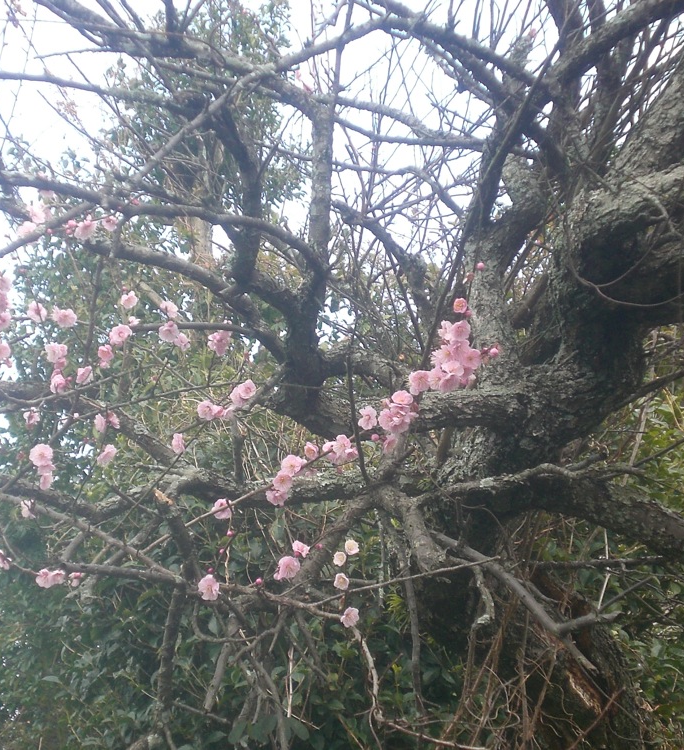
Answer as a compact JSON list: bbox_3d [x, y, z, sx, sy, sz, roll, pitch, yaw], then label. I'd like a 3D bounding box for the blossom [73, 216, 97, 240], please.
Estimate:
[{"bbox_3d":[-0.354,-0.201,2.500,0.032,0.032,0.024,7,26,-30],"label":"blossom"}]

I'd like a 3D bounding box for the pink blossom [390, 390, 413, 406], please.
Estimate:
[{"bbox_3d":[0.071,0.027,2.150,0.026,0.026,0.017,0,-49,0],"label":"pink blossom"}]

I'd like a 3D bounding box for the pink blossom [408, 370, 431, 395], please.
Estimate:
[{"bbox_3d":[0.103,0.010,2.420,0.028,0.031,0.022,-1,6,6],"label":"pink blossom"}]

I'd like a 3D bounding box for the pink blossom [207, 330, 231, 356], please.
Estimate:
[{"bbox_3d":[-0.144,-0.037,2.120,0.026,0.029,0.022,-4,5,18],"label":"pink blossom"}]

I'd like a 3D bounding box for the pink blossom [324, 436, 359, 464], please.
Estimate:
[{"bbox_3d":[-0.002,0.096,2.350,0.045,0.037,0.030,1,8,-6],"label":"pink blossom"}]

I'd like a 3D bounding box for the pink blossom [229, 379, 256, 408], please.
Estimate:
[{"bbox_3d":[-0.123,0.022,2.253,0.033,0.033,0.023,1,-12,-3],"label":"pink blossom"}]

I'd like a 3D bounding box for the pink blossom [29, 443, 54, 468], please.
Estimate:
[{"bbox_3d":[-0.344,0.091,2.080,0.026,0.027,0.017,1,1,-3],"label":"pink blossom"}]

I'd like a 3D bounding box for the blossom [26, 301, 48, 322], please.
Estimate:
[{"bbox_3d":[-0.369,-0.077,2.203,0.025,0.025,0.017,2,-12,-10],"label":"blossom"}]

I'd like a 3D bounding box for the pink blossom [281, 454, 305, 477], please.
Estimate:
[{"bbox_3d":[-0.059,0.107,2.150,0.025,0.025,0.016,1,0,-3],"label":"pink blossom"}]

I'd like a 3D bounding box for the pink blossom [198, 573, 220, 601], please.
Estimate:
[{"bbox_3d":[-0.154,0.247,2.120,0.025,0.029,0.017,1,11,-3],"label":"pink blossom"}]

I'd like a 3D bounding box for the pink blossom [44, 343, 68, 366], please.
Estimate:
[{"bbox_3d":[-0.392,-0.028,2.500,0.032,0.032,0.024,-5,9,23],"label":"pink blossom"}]

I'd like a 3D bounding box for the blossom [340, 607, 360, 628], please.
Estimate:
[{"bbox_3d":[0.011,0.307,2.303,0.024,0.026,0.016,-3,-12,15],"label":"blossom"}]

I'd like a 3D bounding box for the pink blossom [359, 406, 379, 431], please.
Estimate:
[{"bbox_3d":[0.031,0.051,2.150,0.024,0.028,0.016,0,0,0],"label":"pink blossom"}]

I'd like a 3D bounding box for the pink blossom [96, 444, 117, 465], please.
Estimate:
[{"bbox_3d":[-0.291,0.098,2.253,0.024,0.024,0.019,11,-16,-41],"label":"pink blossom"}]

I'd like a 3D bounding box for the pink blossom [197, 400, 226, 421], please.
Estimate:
[{"bbox_3d":[-0.176,0.048,2.450,0.039,0.026,0.024,-1,6,6],"label":"pink blossom"}]

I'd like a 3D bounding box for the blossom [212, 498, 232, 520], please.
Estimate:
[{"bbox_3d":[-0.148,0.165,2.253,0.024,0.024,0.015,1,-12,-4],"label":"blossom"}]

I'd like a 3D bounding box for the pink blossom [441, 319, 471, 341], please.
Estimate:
[{"bbox_3d":[0.153,-0.060,2.450,0.039,0.031,0.025,1,0,-6],"label":"pink blossom"}]

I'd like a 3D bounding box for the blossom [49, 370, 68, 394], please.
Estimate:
[{"bbox_3d":[-0.336,0.009,2.150,0.021,0.026,0.021,4,13,-19],"label":"blossom"}]

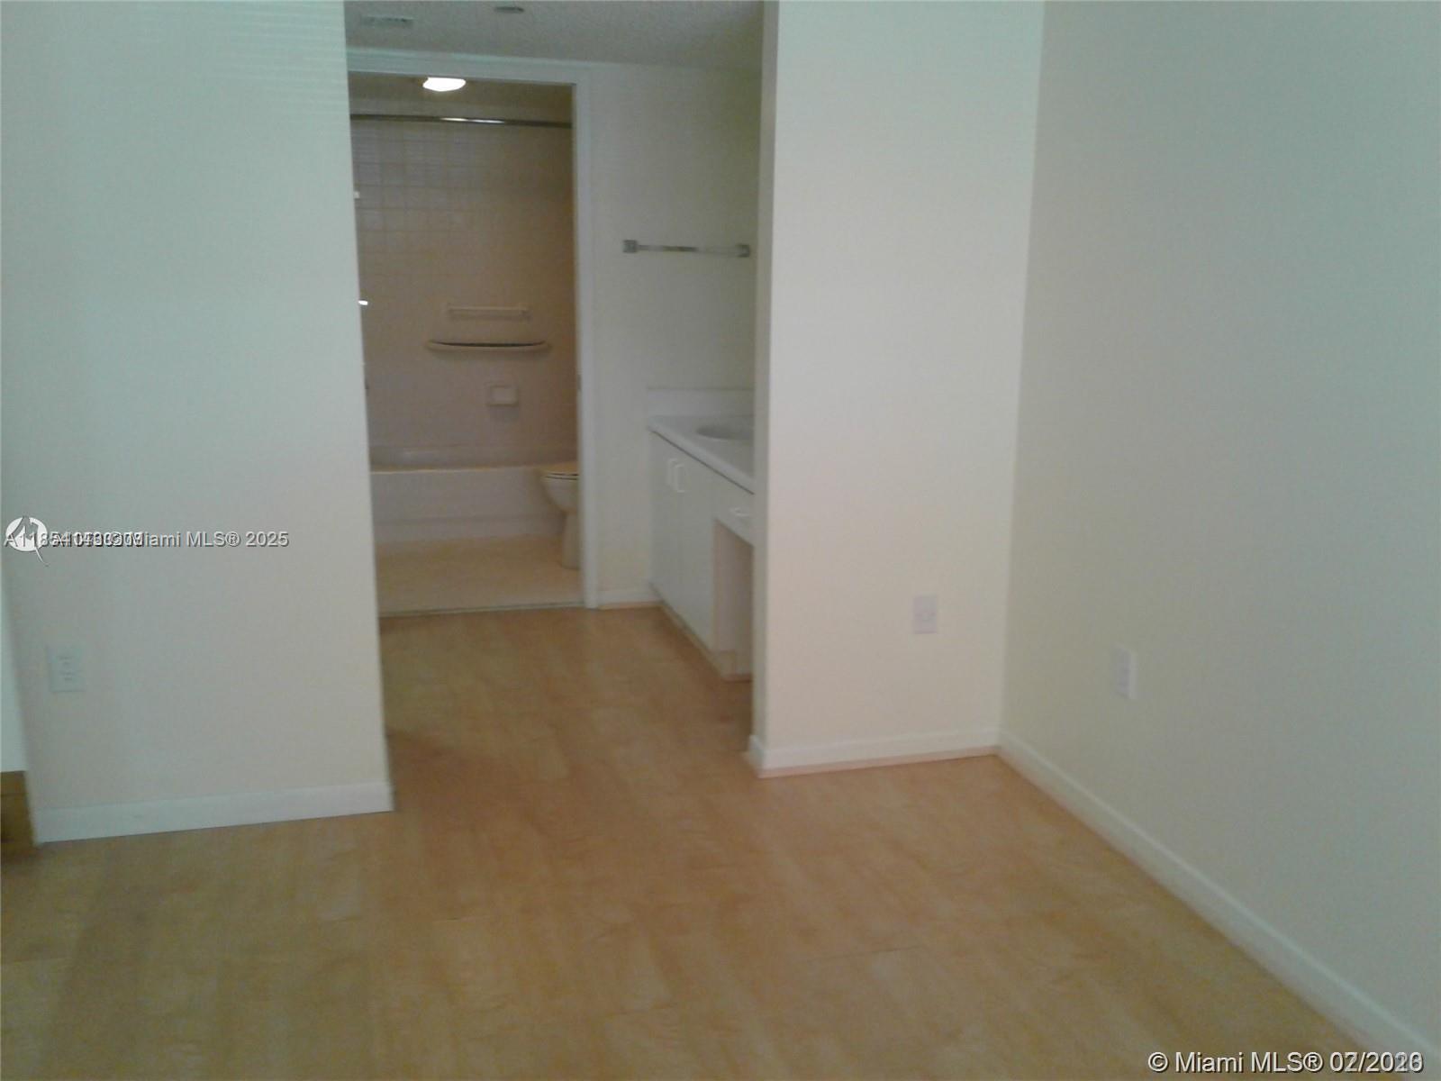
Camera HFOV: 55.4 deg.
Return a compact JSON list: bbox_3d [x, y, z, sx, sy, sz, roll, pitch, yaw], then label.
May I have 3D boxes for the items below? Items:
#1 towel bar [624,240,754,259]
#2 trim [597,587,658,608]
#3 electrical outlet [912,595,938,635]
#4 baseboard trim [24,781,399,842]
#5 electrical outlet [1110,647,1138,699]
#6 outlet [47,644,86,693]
[{"bbox_3d":[-0.131,-1.149,5.415,0.504,0.050,0.070,-3,13,-15],"label":"towel bar"},{"bbox_3d":[-0.380,0.237,5.682,0.266,0.083,0.018,-3,13,-15],"label":"trim"},{"bbox_3d":[0.594,0.217,3.957,0.072,0.115,0.012,-3,13,-15],"label":"electrical outlet"},{"bbox_3d":[-1.293,0.695,3.550,0.869,0.086,0.018,-3,13,-15],"label":"baseboard trim"},{"bbox_3d":[1.004,0.324,3.417,0.016,0.115,0.074,-3,13,-15],"label":"electrical outlet"},{"bbox_3d":[-1.607,0.318,3.380,0.074,0.115,0.012,-3,13,-15],"label":"outlet"}]

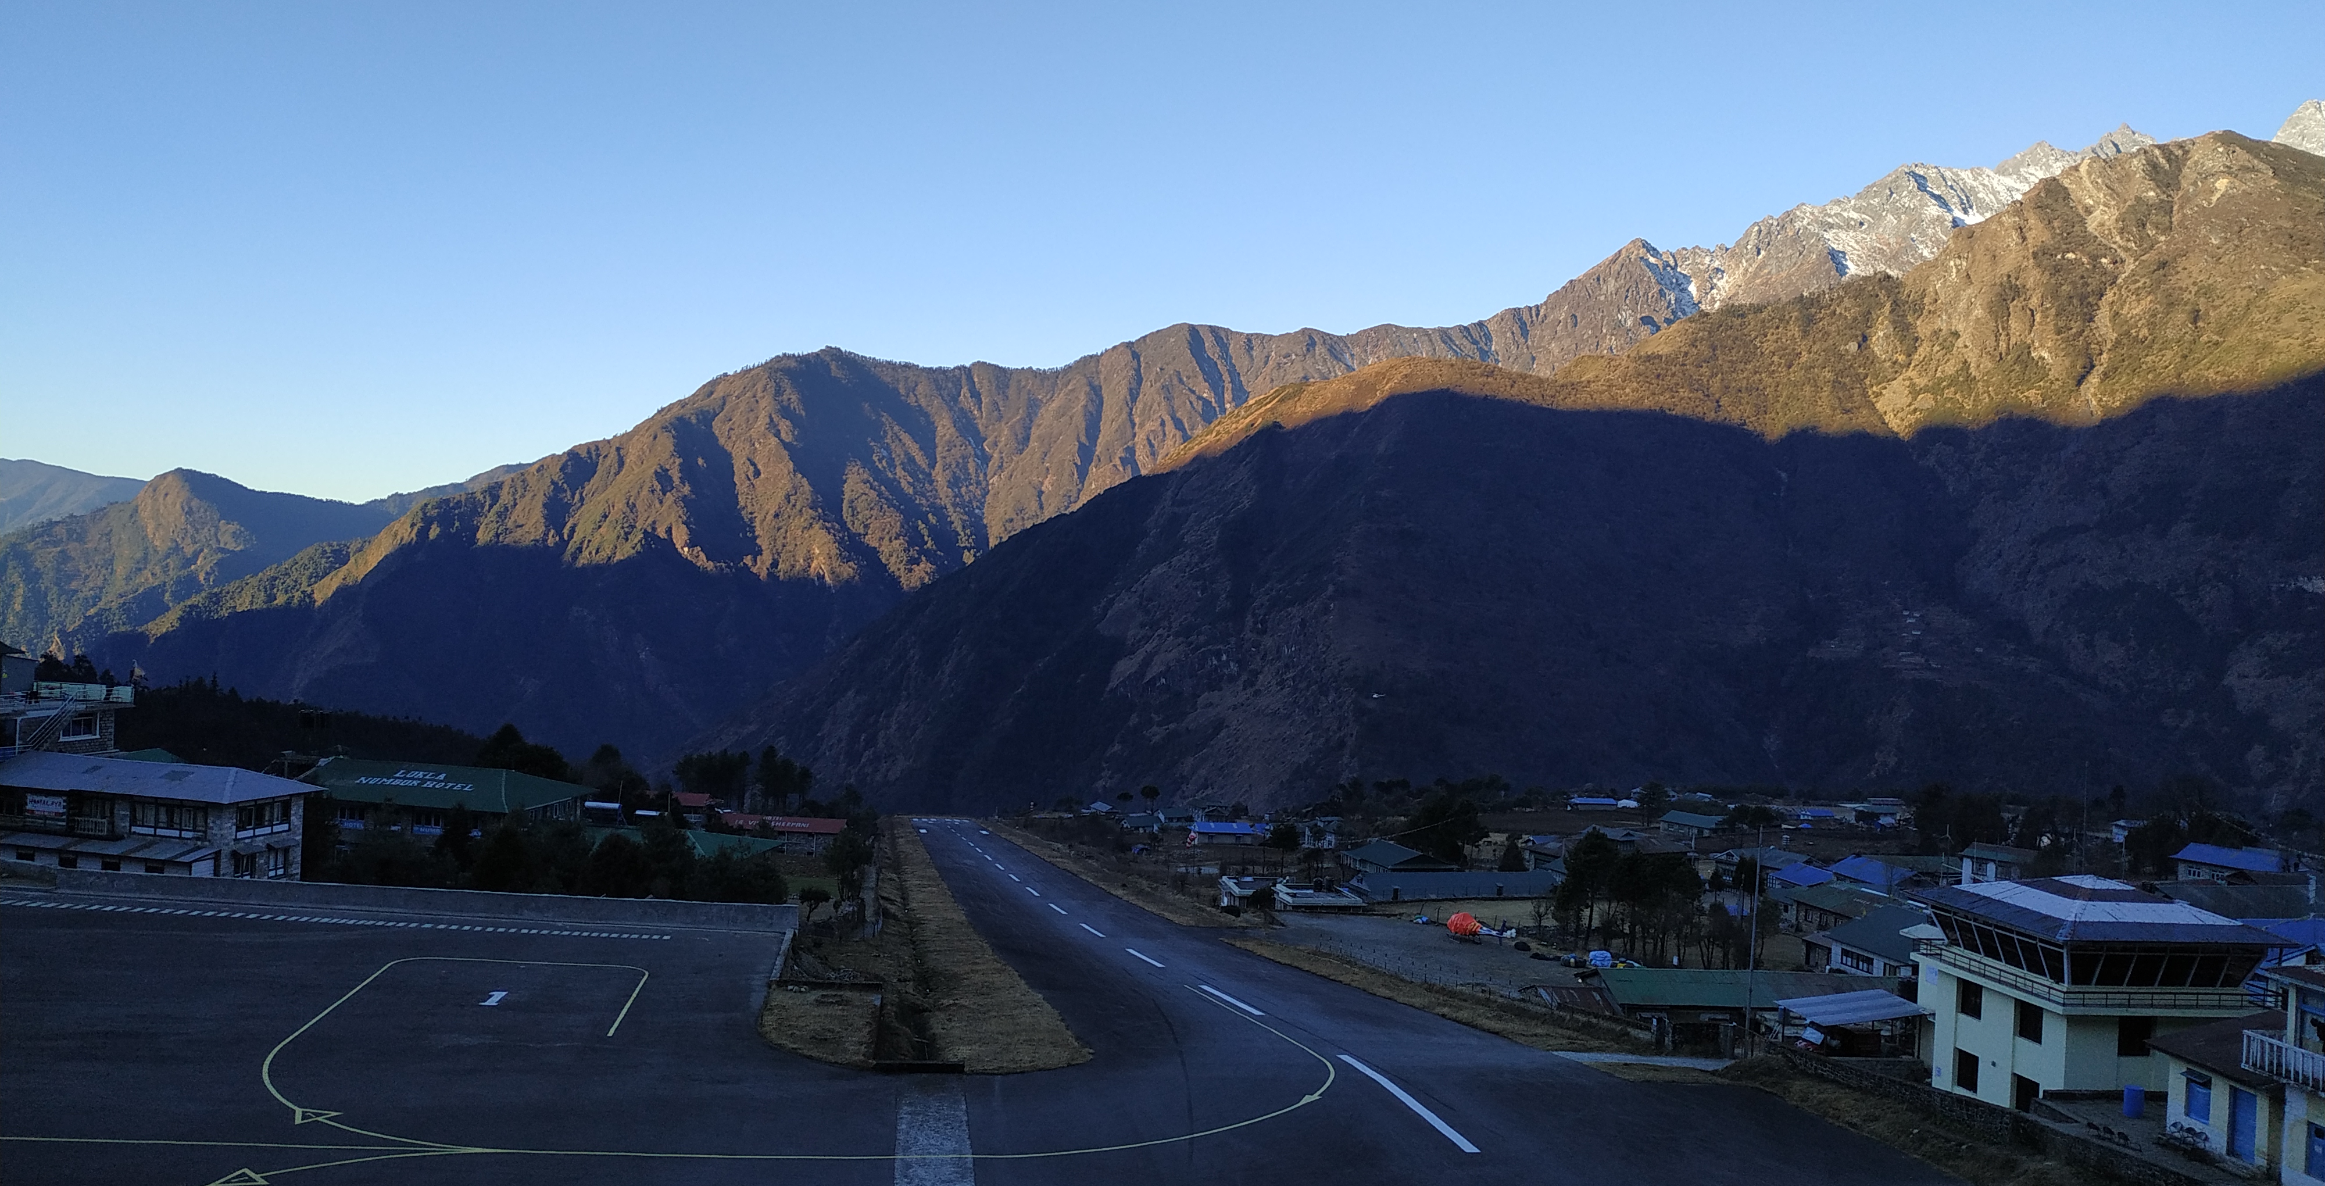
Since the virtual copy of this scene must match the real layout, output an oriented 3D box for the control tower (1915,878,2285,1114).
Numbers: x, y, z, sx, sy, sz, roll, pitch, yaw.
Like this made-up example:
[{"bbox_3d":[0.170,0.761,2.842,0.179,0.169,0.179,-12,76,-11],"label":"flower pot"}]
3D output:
[{"bbox_3d":[34.526,14.819,60.214,9.000,8.746,8.700,3,0,-8],"label":"control tower"}]

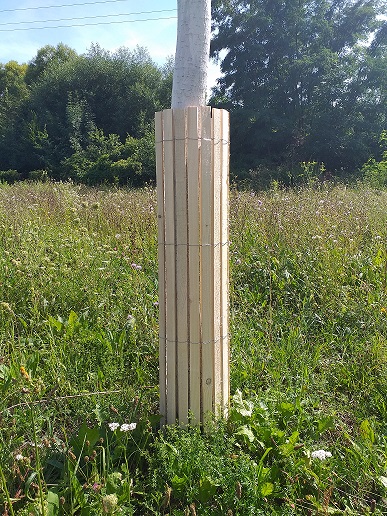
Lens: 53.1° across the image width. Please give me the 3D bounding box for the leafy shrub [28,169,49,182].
[{"bbox_3d":[-7.598,-4.005,19.000,1.000,0.750,0.950,0,11,0],"label":"leafy shrub"}]

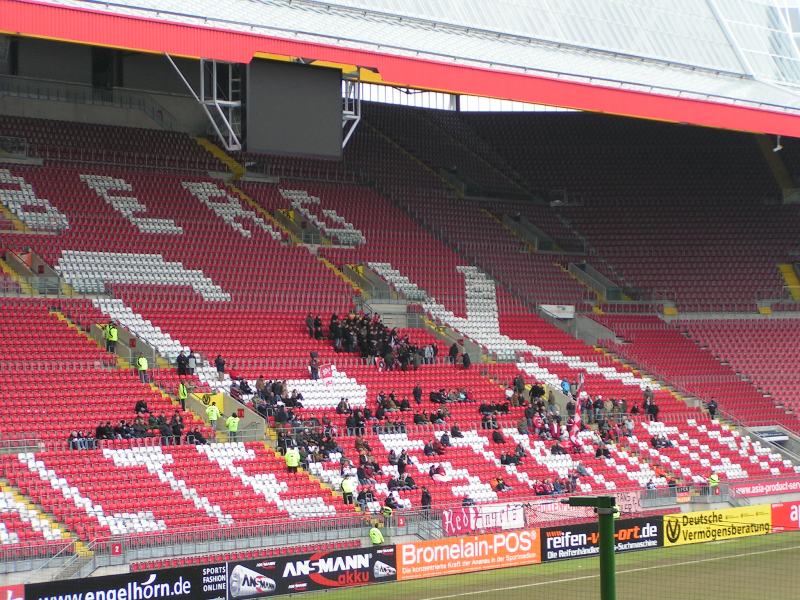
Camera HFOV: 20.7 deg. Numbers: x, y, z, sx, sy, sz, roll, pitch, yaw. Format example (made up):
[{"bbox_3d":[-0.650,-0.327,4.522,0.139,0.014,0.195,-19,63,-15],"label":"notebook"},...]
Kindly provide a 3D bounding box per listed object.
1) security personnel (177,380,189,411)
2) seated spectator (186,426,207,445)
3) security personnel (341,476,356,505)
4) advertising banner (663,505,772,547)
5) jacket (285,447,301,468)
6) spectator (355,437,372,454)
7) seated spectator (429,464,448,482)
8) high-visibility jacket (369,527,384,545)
[{"bbox_3d":[-11.670,5.246,118.070,0.400,1.780,0.560,-2,-2,42],"label":"security personnel"},{"bbox_3d":[-10.540,7.180,113.991,0.850,1.120,0.550,-2,-2,42],"label":"seated spectator"},{"bbox_3d":[-2.739,10.224,115.763,0.400,1.780,0.580,-1,-2,41],"label":"security personnel"},{"bbox_3d":[19.949,14.059,137.113,0.100,1.870,12.330,-1,-2,41],"label":"advertising banner"},{"bbox_3d":[-5.471,7.973,111.744,0.660,0.900,0.420,-1,-2,-7],"label":"jacket"},{"bbox_3d":[-2.034,8.393,123.859,0.750,1.260,0.580,-1,-2,41],"label":"spectator"},{"bbox_3d":[2.173,9.941,123.794,0.750,1.260,0.580,-1,-2,41],"label":"seated spectator"},{"bbox_3d":[-1.049,10.717,100.090,0.620,0.800,0.380,-1,-2,23],"label":"high-visibility jacket"}]

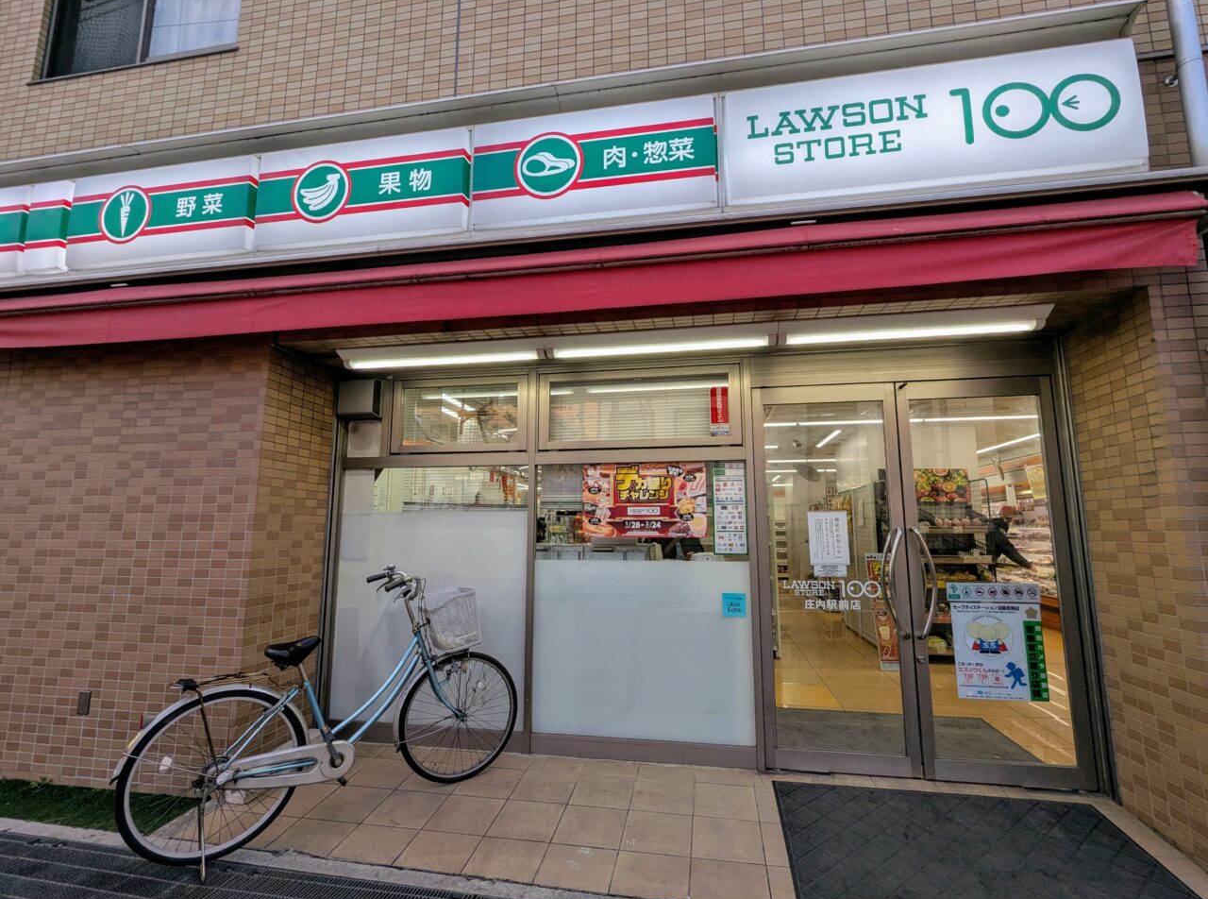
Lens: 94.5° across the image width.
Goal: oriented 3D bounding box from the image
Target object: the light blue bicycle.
[{"bbox_3d":[-1.175,1.153,2.694,1.800,1.120,0.580,6,-10,-40],"label":"light blue bicycle"}]

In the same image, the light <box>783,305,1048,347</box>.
[{"bbox_3d":[1.524,-0.599,2.806,1.250,0.095,0.170,-1,-8,9],"label":"light"}]

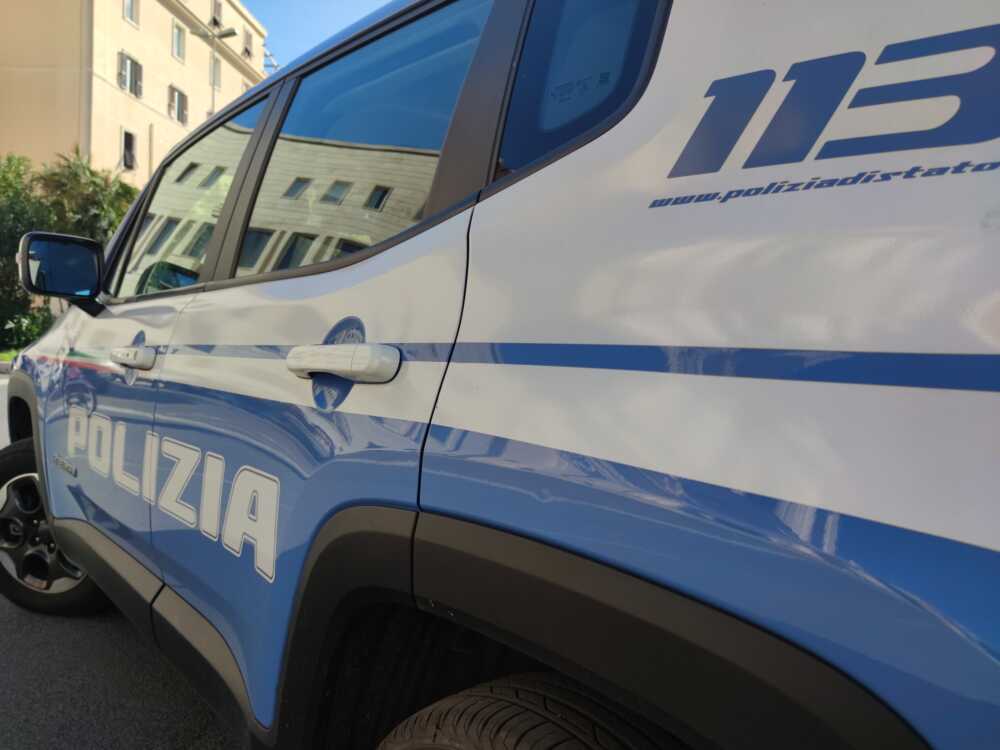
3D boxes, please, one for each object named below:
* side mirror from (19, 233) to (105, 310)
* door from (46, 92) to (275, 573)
[{"bbox_3d":[-1.317,-0.304,2.084,0.212,0.212,0.130,1,1,-42],"label":"side mirror"},{"bbox_3d":[-0.988,-0.083,1.931,0.265,1.160,1.170,1,1,-42],"label":"door"}]

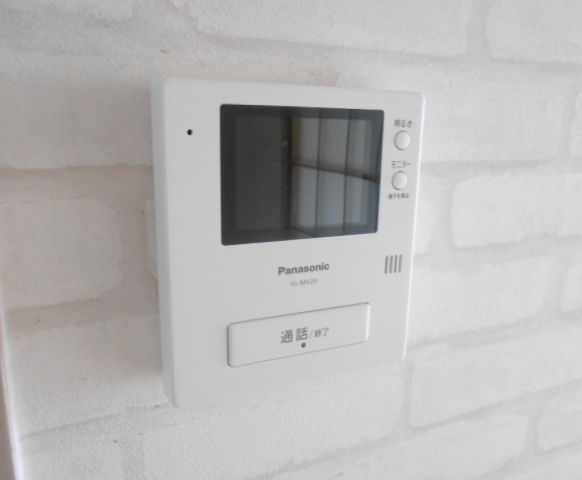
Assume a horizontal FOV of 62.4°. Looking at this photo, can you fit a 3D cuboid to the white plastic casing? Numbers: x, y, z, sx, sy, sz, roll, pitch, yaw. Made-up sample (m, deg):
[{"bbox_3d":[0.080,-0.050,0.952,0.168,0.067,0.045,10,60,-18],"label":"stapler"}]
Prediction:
[{"bbox_3d":[0.001,-0.001,0.250,0.131,0.150,0.029,-5,14,-24],"label":"white plastic casing"}]

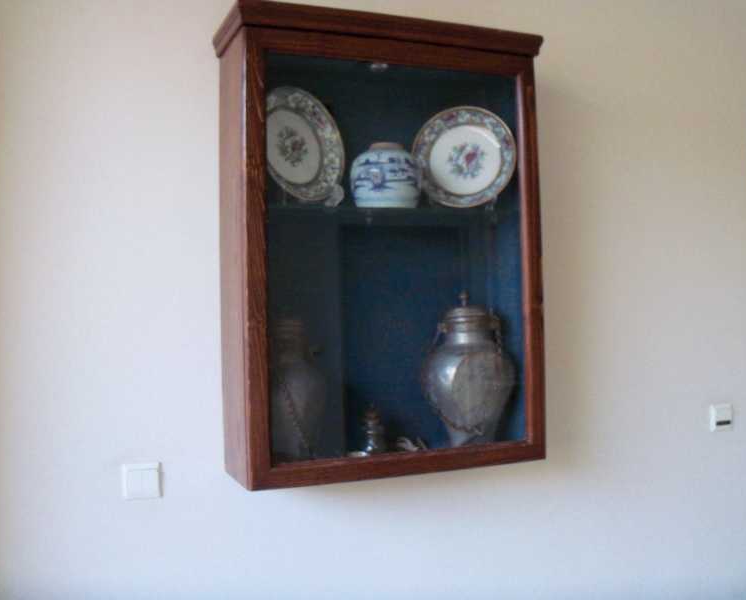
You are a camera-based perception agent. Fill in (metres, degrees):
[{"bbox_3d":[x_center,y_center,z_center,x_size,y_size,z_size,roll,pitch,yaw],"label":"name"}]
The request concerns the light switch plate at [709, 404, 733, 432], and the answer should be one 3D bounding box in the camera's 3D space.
[{"bbox_3d":[1.075,0.365,2.487,0.081,0.082,0.013,-1,-1,-22],"label":"light switch plate"}]

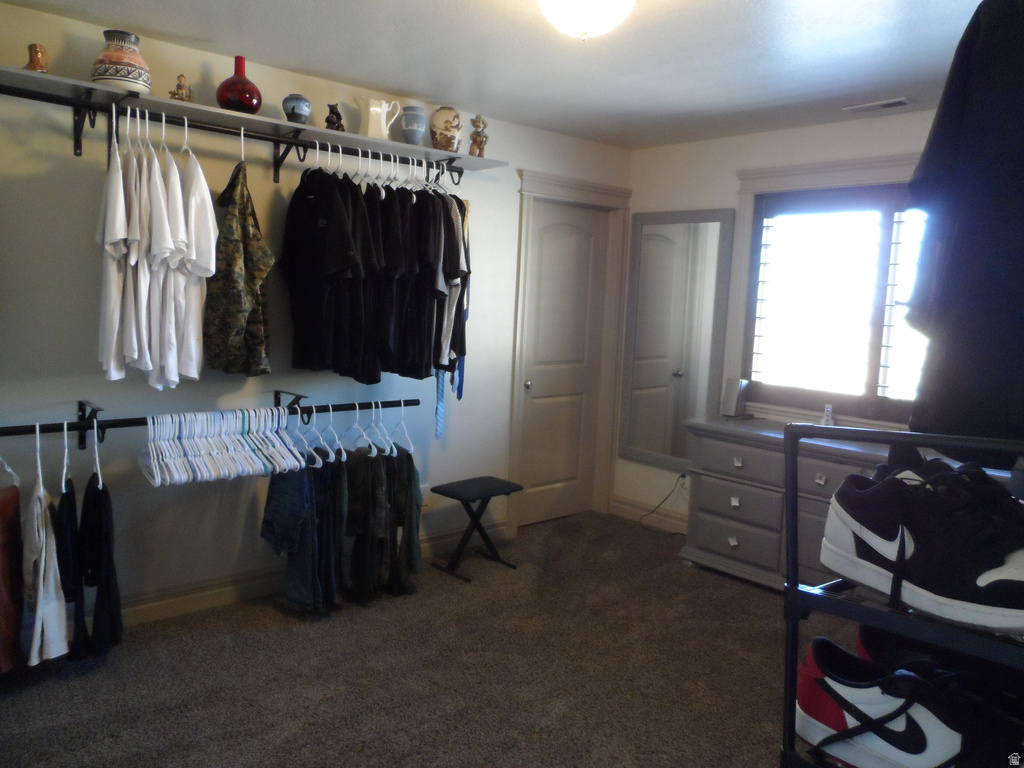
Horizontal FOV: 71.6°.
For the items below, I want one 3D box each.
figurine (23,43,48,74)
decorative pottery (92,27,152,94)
[{"bbox_3d":[-1.636,-1.104,2.433,0.065,0.113,0.092,7,9,35],"label":"figurine"},{"bbox_3d":[-1.452,-1.178,2.649,0.188,0.230,0.188,-4,10,-40],"label":"decorative pottery"}]

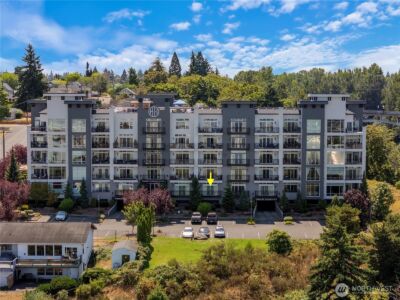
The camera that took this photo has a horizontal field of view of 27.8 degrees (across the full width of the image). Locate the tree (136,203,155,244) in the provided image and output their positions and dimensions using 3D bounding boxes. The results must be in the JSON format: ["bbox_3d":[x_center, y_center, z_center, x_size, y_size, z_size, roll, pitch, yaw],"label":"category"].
[{"bbox_3d":[-8.874,11.907,132.723,2.600,6.600,2.600,0,5,0],"label":"tree"}]

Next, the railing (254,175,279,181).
[{"bbox_3d":[13.215,5.523,159.550,4.700,1.150,0.150,0,6,0],"label":"railing"}]

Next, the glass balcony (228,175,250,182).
[{"bbox_3d":[7.582,5.619,157.261,4.400,1.150,1.000,0,5,2],"label":"glass balcony"}]

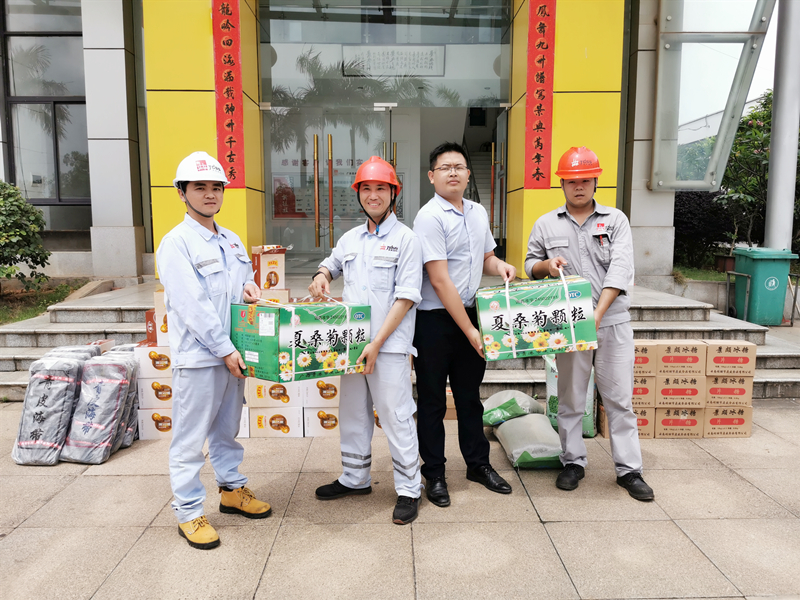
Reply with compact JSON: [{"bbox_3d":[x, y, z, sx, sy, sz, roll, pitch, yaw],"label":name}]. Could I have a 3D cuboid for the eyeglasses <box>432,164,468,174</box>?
[{"bbox_3d":[0.237,-0.615,2.966,0.145,0.042,0.135,-1,7,-9],"label":"eyeglasses"}]

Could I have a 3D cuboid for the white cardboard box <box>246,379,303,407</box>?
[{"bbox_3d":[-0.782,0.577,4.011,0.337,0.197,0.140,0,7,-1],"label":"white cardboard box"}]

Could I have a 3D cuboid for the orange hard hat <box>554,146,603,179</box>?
[{"bbox_3d":[0.871,-0.671,3.044,0.230,0.158,0.285,-3,14,12],"label":"orange hard hat"}]

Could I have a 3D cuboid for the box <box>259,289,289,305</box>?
[{"bbox_3d":[-0.794,0.108,4.003,0.197,0.337,0.140,0,7,-1],"label":"box"}]

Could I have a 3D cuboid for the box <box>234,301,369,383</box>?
[{"bbox_3d":[-0.414,0.167,2.650,0.340,0.284,0.472,2,2,43],"label":"box"}]

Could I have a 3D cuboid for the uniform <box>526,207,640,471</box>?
[{"bbox_3d":[0.914,0.214,3.120,0.580,1.410,0.380,1,7,8],"label":"uniform"}]

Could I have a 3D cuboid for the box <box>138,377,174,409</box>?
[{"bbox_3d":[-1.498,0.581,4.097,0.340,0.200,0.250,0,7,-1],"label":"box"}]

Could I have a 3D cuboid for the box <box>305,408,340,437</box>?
[{"bbox_3d":[-0.434,0.771,4.041,0.337,0.197,0.140,0,7,-1],"label":"box"}]

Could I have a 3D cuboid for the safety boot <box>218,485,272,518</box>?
[{"bbox_3d":[-0.723,0.950,2.969,0.272,0.135,0.105,3,7,24],"label":"safety boot"}]

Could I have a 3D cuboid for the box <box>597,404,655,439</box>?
[{"bbox_3d":[1.467,0.776,4.083,0.310,0.205,0.195,0,7,-1],"label":"box"}]

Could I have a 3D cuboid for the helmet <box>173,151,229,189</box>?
[{"bbox_3d":[-0.840,-0.552,2.639,0.230,0.160,0.285,-6,5,-39],"label":"helmet"}]

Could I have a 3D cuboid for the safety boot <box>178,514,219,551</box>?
[{"bbox_3d":[-0.885,0.971,2.720,0.110,0.132,0.285,-6,9,-40],"label":"safety boot"}]

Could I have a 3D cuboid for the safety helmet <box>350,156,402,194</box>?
[{"bbox_3d":[-0.106,-0.561,2.821,0.230,0.160,0.285,4,-2,9],"label":"safety helmet"}]

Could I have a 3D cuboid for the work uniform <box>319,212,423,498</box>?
[{"bbox_3d":[-0.123,0.278,2.952,0.470,1.380,0.380,3,8,27],"label":"work uniform"}]

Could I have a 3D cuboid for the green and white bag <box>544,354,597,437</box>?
[{"bbox_3d":[1.108,0.605,4.066,0.330,0.550,0.140,1,7,13],"label":"green and white bag"}]

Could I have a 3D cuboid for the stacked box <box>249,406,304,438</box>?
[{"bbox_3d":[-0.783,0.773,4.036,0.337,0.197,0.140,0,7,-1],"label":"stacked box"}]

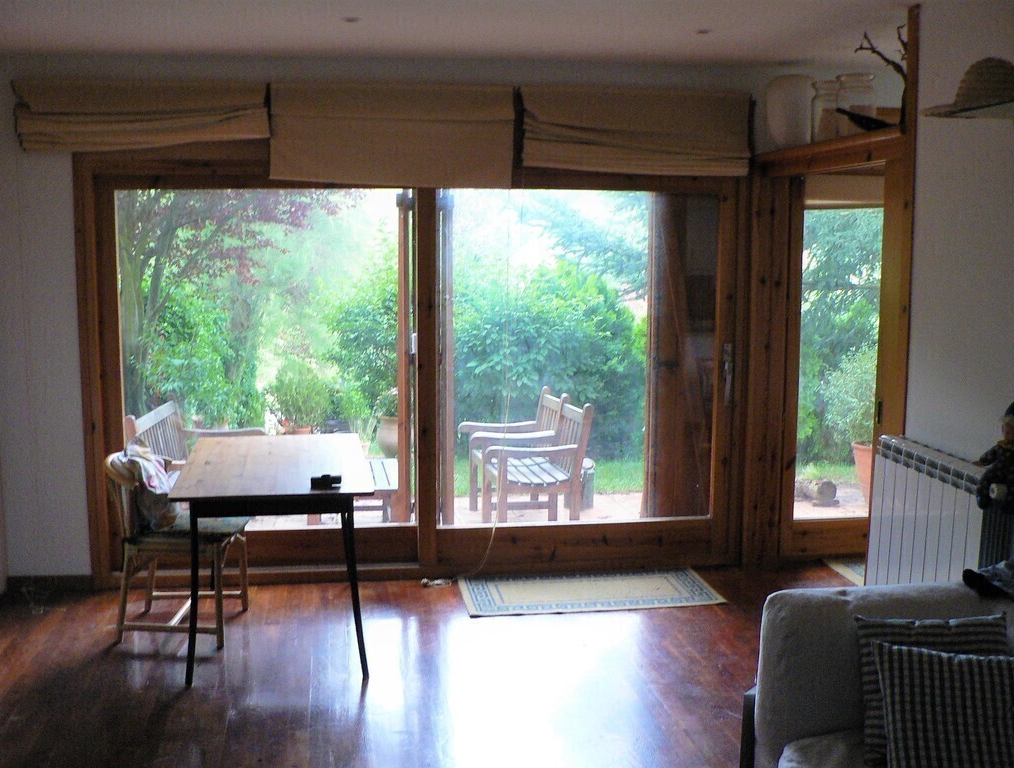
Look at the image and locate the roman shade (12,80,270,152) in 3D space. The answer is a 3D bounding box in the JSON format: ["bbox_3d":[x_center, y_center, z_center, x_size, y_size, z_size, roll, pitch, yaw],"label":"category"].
[{"bbox_3d":[-1.657,-1.220,4.890,1.119,0.317,0.100,-1,8,-7],"label":"roman shade"}]

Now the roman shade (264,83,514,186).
[{"bbox_3d":[-0.538,-1.168,5.044,1.144,0.466,0.100,-1,8,-7],"label":"roman shade"}]

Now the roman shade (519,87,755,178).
[{"bbox_3d":[0.625,-1.221,5.190,1.144,0.411,0.100,-1,8,-7],"label":"roman shade"}]

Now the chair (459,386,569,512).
[{"bbox_3d":[0.045,0.494,7.440,0.670,0.900,0.540,-2,8,-13],"label":"chair"}]

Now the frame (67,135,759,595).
[{"bbox_3d":[-0.395,-0.089,5.308,3.260,2.140,0.130,-1,8,-7],"label":"frame"}]

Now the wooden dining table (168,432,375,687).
[{"bbox_3d":[-1.001,0.701,4.669,0.768,0.742,1.302,-1,8,-11],"label":"wooden dining table"}]

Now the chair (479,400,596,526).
[{"bbox_3d":[0.157,0.555,6.975,0.670,0.900,0.540,-2,8,-13],"label":"chair"}]

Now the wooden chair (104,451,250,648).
[{"bbox_3d":[-1.443,0.660,4.643,0.500,0.830,0.470,0,8,2],"label":"wooden chair"}]

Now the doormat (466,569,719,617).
[{"bbox_3d":[0.397,1.000,5.186,1.220,0.012,0.560,-1,8,-7],"label":"doormat"}]

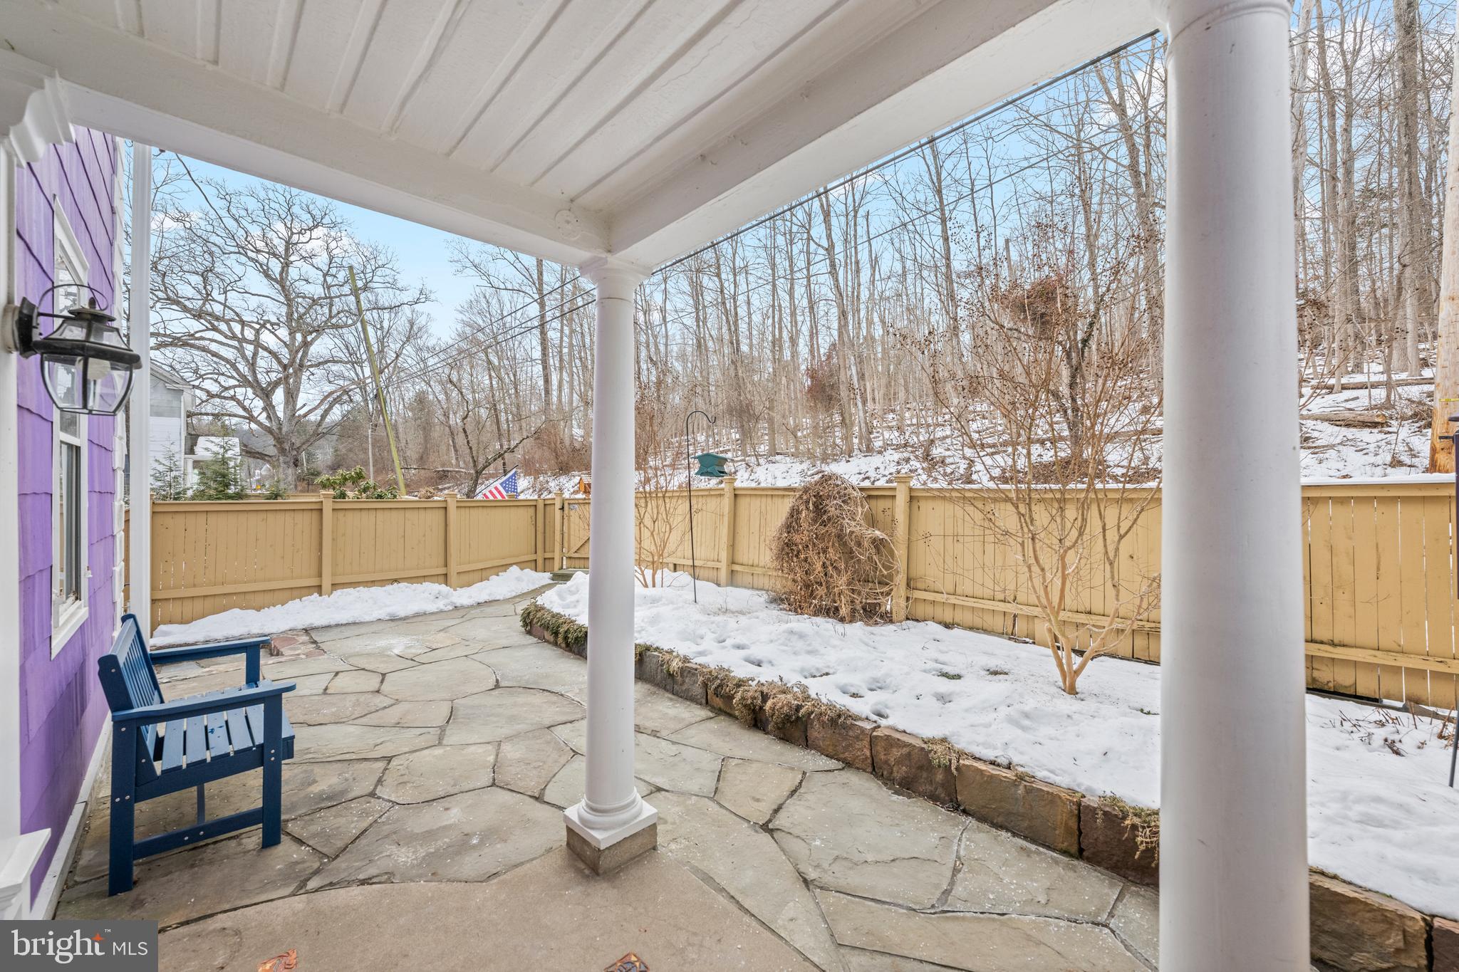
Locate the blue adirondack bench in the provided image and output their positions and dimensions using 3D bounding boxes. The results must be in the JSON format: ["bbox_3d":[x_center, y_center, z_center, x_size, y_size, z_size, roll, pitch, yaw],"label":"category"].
[{"bbox_3d":[-2.421,1.058,2.604,0.580,0.870,1.100,1,-1,-43],"label":"blue adirondack bench"}]

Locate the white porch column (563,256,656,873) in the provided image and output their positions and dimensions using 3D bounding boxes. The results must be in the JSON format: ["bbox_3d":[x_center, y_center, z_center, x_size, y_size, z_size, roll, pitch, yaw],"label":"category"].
[{"bbox_3d":[-0.488,0.287,2.335,0.273,2.375,0.273,0,0,-43],"label":"white porch column"}]

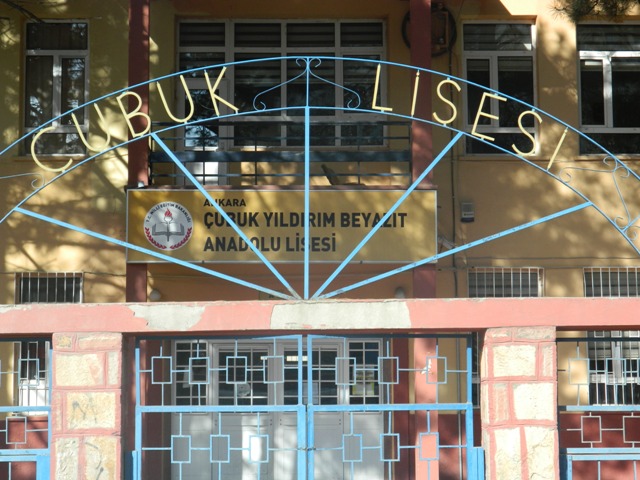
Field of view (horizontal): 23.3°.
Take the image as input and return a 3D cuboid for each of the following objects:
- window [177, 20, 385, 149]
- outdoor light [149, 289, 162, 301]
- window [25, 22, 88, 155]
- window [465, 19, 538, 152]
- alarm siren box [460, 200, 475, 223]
[{"bbox_3d":[-0.560,-2.234,22.397,2.989,1.892,0.150,0,-8,-1],"label":"window"},{"bbox_3d":[-2.285,0.776,21.651,0.166,0.179,0.200,0,-8,-1],"label":"outdoor light"},{"bbox_3d":[-3.770,-2.160,22.304,0.905,1.956,0.150,0,-8,-1],"label":"window"},{"bbox_3d":[2.587,-2.180,22.472,1.056,1.949,0.150,0,-8,-1],"label":"window"},{"bbox_3d":[2.137,-0.394,22.425,0.189,0.294,0.090,0,-8,-2],"label":"alarm siren box"}]

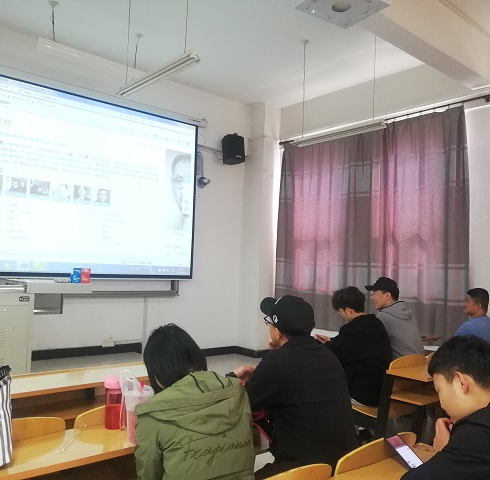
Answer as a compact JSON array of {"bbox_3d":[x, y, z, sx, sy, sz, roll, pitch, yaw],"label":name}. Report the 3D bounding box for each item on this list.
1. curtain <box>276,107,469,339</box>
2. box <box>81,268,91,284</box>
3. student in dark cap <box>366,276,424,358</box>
[{"bbox_3d":[1.504,-0.064,6.750,0.160,2.895,3.040,4,-4,-41],"label":"curtain"},{"bbox_3d":[-1.245,0.283,3.920,0.080,0.120,0.100,4,-4,-41],"label":"box"},{"bbox_3d":[1.000,0.909,3.704,0.500,1.267,0.750,4,-4,-41],"label":"student in dark cap"}]

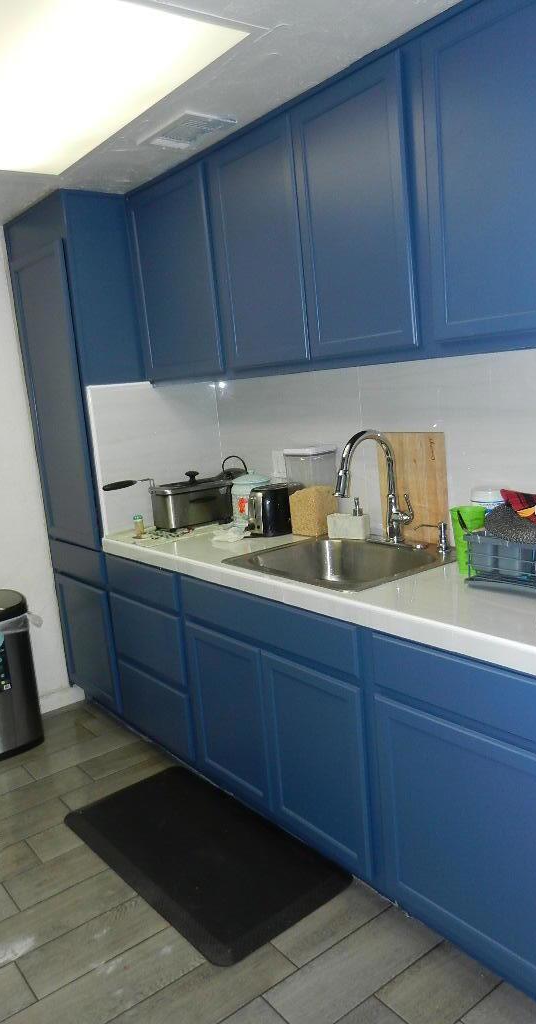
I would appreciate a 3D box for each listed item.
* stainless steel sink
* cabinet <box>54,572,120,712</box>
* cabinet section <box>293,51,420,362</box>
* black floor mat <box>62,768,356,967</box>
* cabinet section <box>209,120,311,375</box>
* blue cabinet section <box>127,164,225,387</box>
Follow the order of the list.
[{"bbox_3d":[0.254,0.237,2.440,0.563,0.190,0.662,-12,12,-36],"label":"stainless steel sink"},{"bbox_3d":[-0.644,0.572,3.698,0.580,0.583,0.600,-12,12,-36],"label":"cabinet"},{"bbox_3d":[0.361,-0.819,2.117,0.340,0.718,0.432,-13,12,-36],"label":"cabinet section"},{"bbox_3d":[-0.240,1.075,2.406,0.511,0.020,1.002,-12,12,-36],"label":"black floor mat"},{"bbox_3d":[0.091,-0.853,2.468,0.340,0.713,0.453,-13,12,-36],"label":"cabinet section"},{"bbox_3d":[-0.221,-0.897,2.874,0.340,0.718,0.565,-13,12,-36],"label":"blue cabinet section"}]

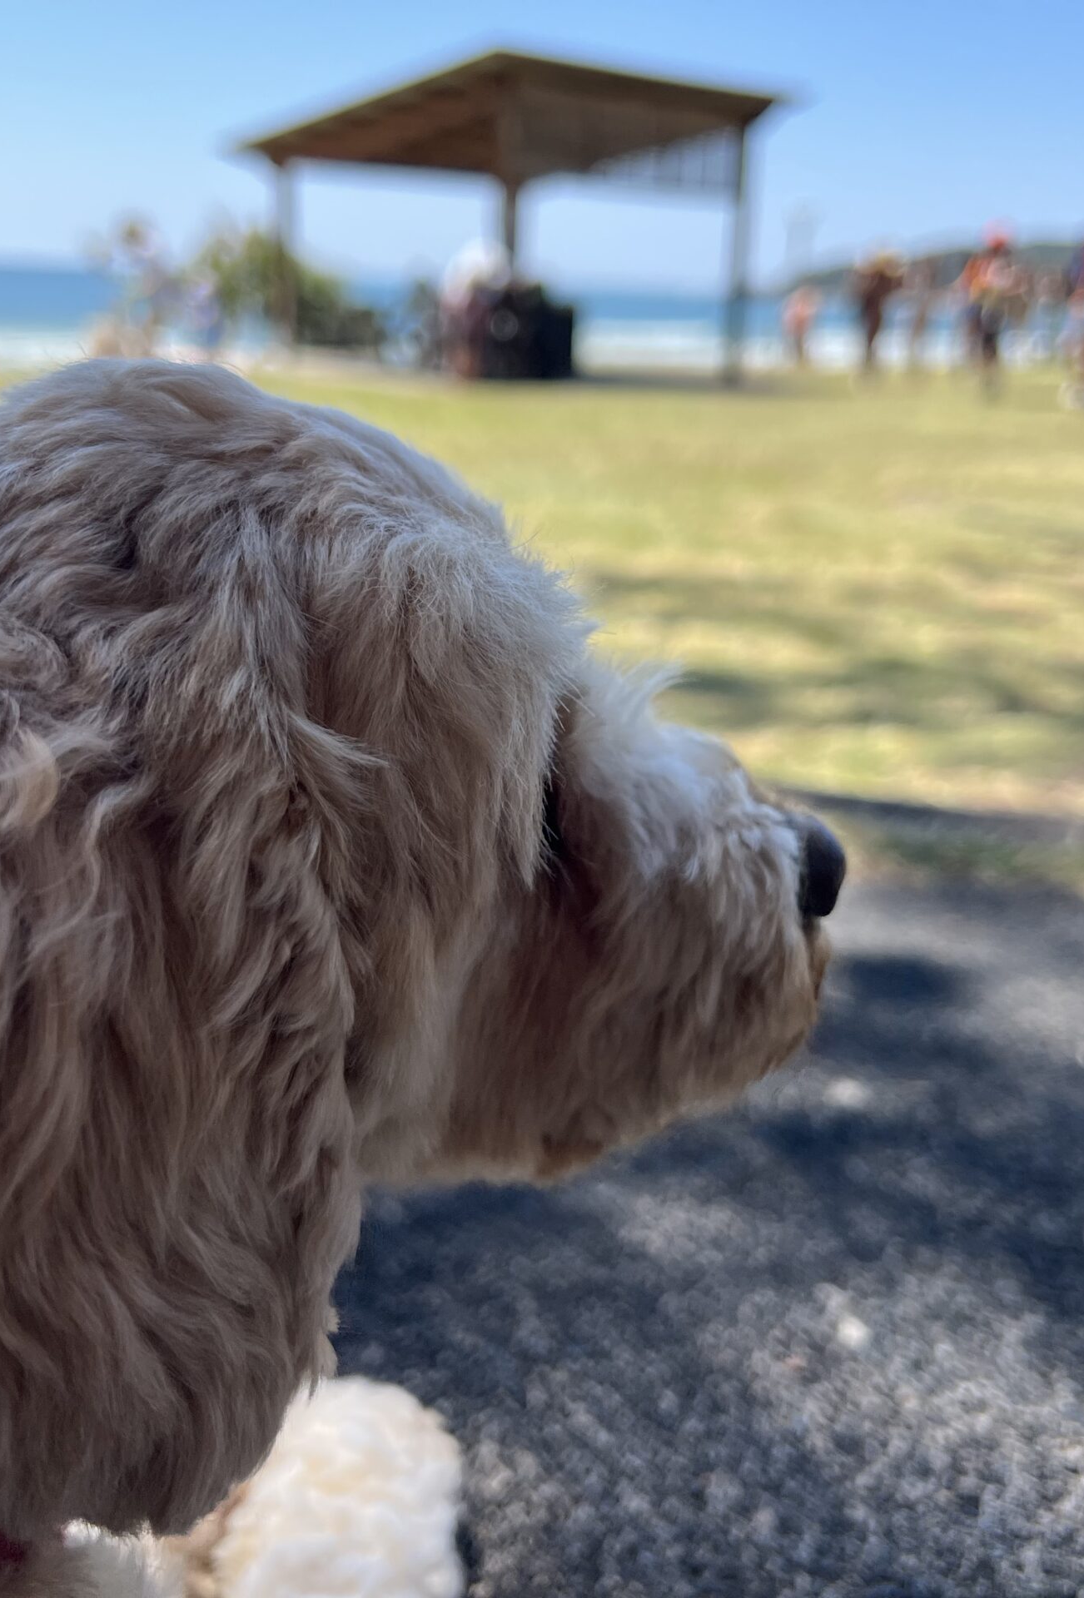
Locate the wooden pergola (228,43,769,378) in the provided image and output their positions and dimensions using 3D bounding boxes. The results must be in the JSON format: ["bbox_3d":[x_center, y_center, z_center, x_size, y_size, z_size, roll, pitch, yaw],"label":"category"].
[{"bbox_3d":[-0.318,-6.377,18.089,4.310,3.060,4.050,-15,25,-42],"label":"wooden pergola"}]

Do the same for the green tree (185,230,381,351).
[{"bbox_3d":[-3.805,-7.586,23.834,2.950,1.900,2.500,-1,18,-9],"label":"green tree"}]

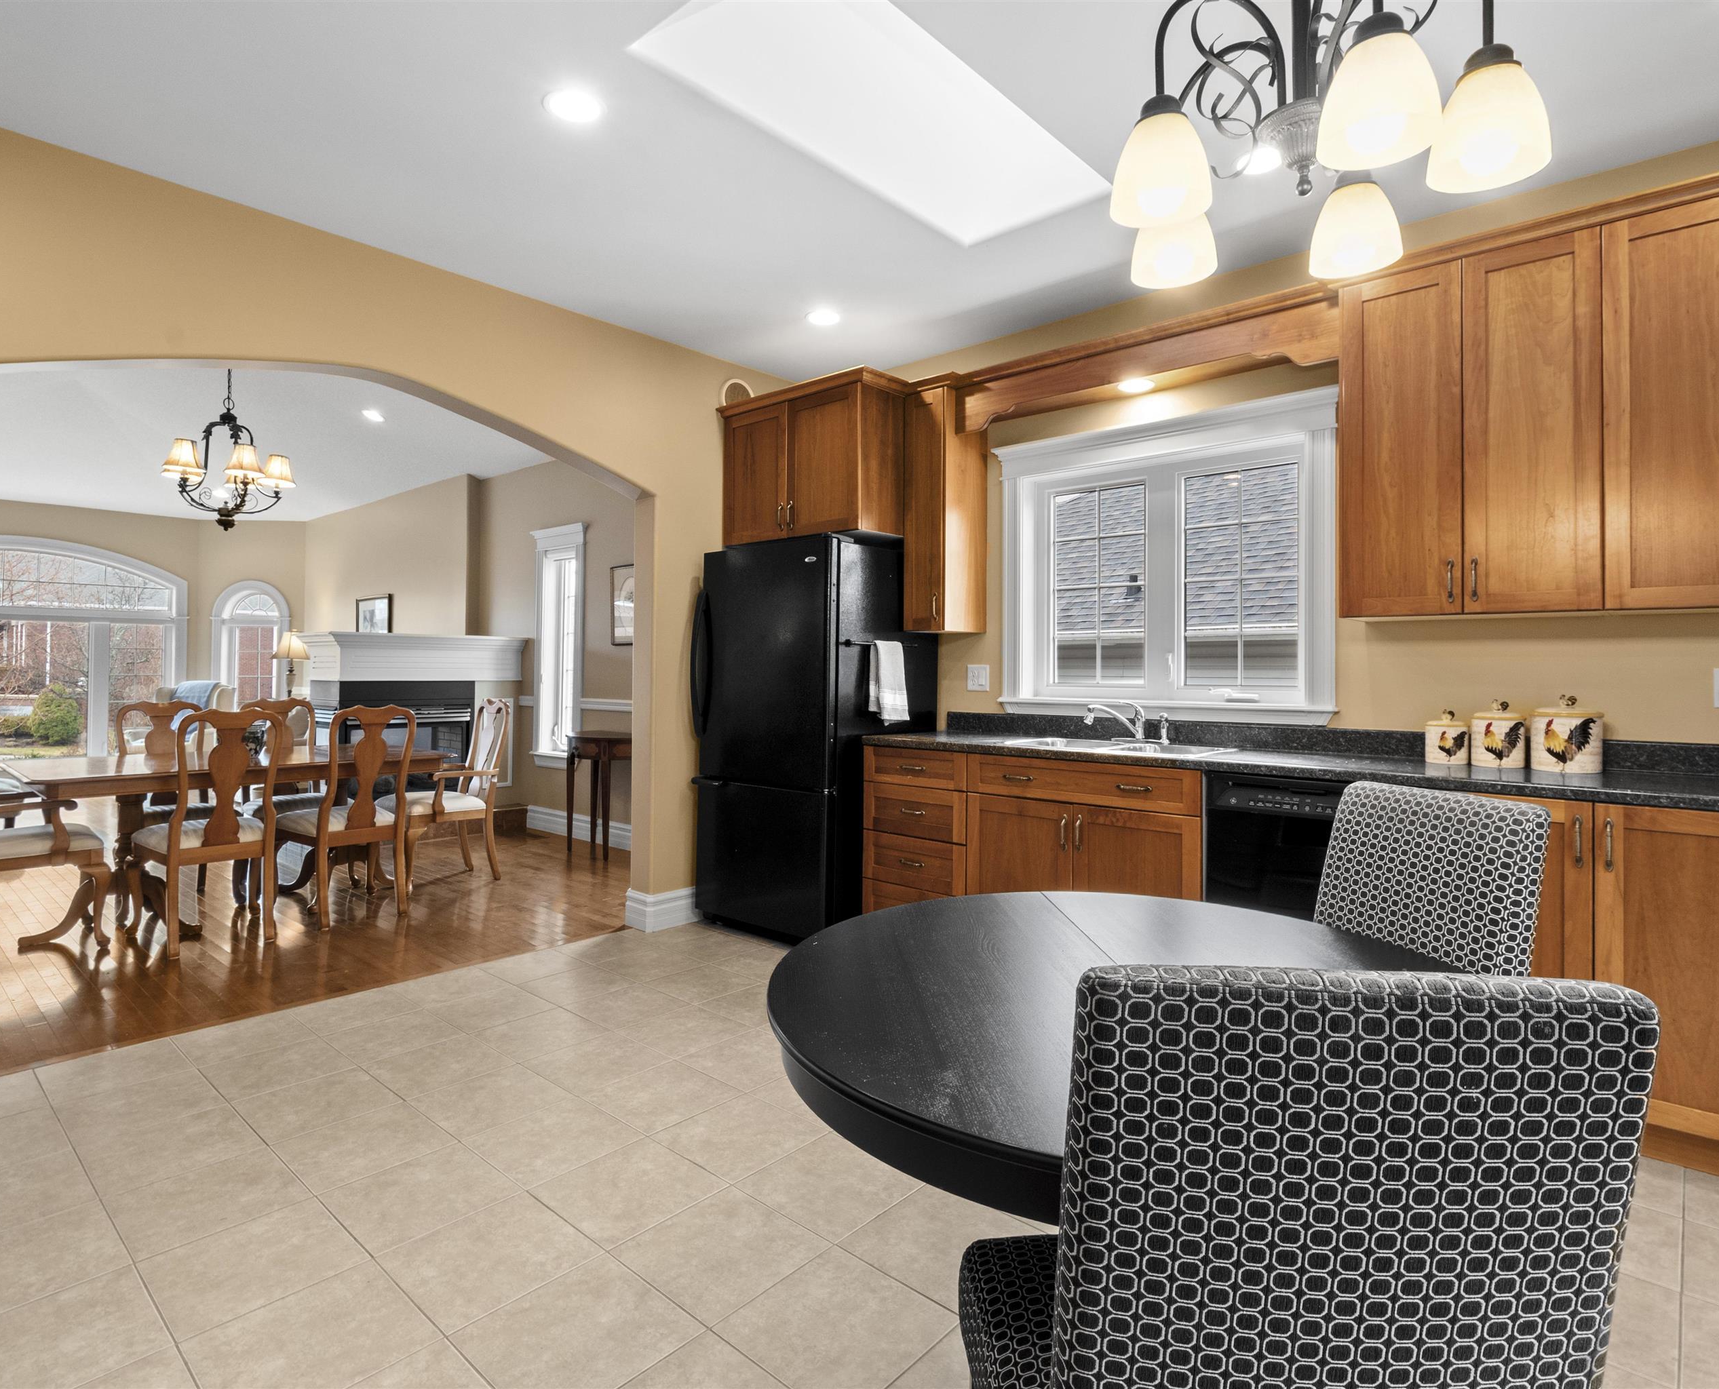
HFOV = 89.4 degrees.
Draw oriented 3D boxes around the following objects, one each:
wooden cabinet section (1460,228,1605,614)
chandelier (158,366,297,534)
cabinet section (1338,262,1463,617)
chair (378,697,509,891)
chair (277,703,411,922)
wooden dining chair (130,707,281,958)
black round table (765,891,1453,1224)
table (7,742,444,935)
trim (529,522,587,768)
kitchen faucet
[{"bbox_3d":[2.031,-0.764,2.616,0.320,1.058,0.330,0,0,41],"label":"wooden cabinet section"},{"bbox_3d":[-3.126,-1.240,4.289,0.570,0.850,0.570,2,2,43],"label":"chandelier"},{"bbox_3d":[1.785,-0.774,2.826,0.326,1.062,0.330,0,0,41],"label":"cabinet section"},{"bbox_3d":[-2.361,0.544,4.907,0.580,1.040,0.580,2,2,43],"label":"chair"},{"bbox_3d":[-2.542,0.564,4.308,0.570,1.030,0.510,2,2,43],"label":"chair"},{"bbox_3d":[-2.899,0.573,3.867,0.570,1.020,0.490,2,2,42],"label":"wooden dining chair"},{"bbox_3d":[0.409,0.800,1.308,1.085,0.742,1.085,2,2,40],"label":"black round table"},{"bbox_3d":[-3.055,0.696,4.303,0.980,0.750,1.640,2,2,42],"label":"table"},{"bbox_3d":[-2.180,-0.343,6.300,0.680,1.720,0.110,2,2,40],"label":"trim"},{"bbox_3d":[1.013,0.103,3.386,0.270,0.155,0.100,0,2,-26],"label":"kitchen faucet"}]

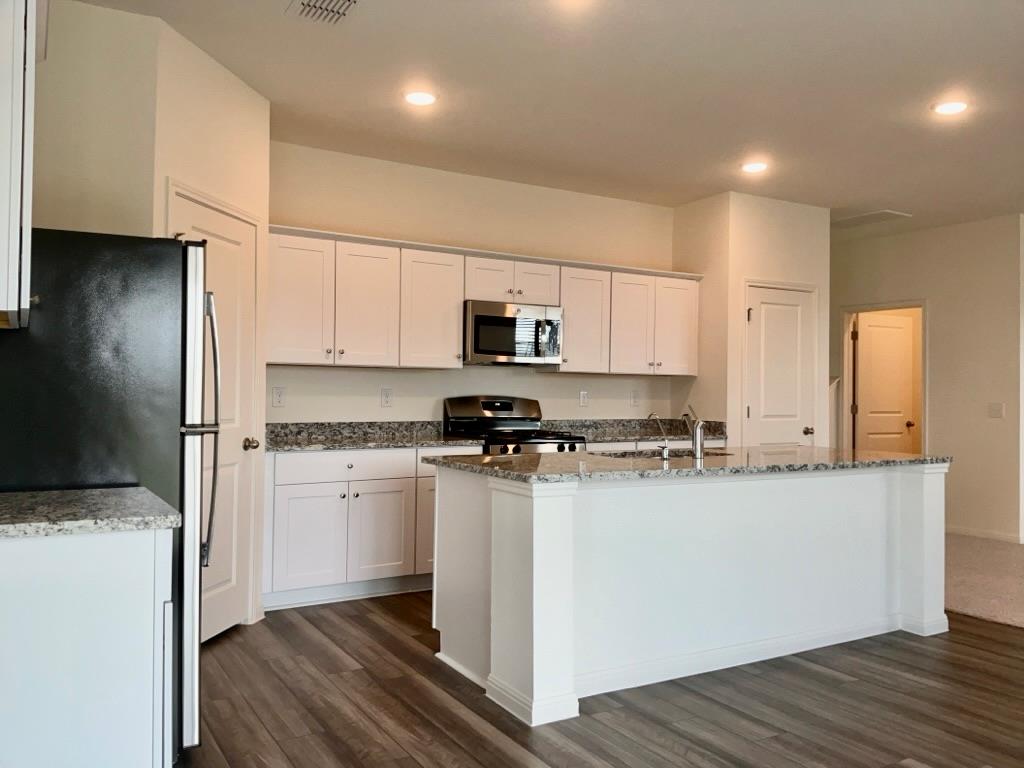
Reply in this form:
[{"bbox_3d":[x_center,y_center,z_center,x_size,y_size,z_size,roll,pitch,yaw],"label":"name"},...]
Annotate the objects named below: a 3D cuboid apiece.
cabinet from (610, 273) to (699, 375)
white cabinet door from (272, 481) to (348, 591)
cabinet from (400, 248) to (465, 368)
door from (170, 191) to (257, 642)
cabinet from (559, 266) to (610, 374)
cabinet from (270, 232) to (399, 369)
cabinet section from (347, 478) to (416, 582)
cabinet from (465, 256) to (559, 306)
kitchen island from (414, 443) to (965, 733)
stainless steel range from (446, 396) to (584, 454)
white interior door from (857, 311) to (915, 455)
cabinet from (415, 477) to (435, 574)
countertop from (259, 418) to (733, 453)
[{"bbox_3d":[1.010,-0.442,6.179,0.860,0.750,0.325,1,-1,-31],"label":"cabinet"},{"bbox_3d":[-1.105,0.831,4.400,0.409,0.567,0.022,1,-1,-31],"label":"white cabinet door"},{"bbox_3d":[-0.510,-0.474,5.109,0.442,0.738,0.022,1,-1,-31],"label":"cabinet"},{"bbox_3d":[-1.426,0.190,3.806,0.037,2.030,0.706,1,-1,10],"label":"door"},{"bbox_3d":[0.452,-0.453,5.877,0.447,0.748,0.323,1,-1,-30],"label":"cabinet"},{"bbox_3d":[-1.137,-0.485,4.912,0.836,0.750,0.325,1,-1,-31],"label":"cabinet"},{"bbox_3d":[-0.749,0.838,4.610,0.412,0.567,0.022,1,-1,-31],"label":"cabinet section"},{"bbox_3d":[-0.066,-0.691,5.581,0.755,0.294,0.323,1,-1,-30],"label":"cabinet"},{"bbox_3d":[0.934,0.808,3.916,2.575,0.903,0.941,1,-1,-30],"label":"kitchen island"},{"bbox_3d":[0.014,0.679,5.386,0.765,1.193,0.696,1,-1,-30],"label":"stainless steel range"},{"bbox_3d":[3.804,0.308,8.162,0.760,2.030,0.037,1,-1,-25],"label":"white interior door"},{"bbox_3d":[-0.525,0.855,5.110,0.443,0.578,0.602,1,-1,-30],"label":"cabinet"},{"bbox_3d":[-0.011,0.330,5.416,3.417,0.137,0.646,1,-1,-30],"label":"countertop"}]

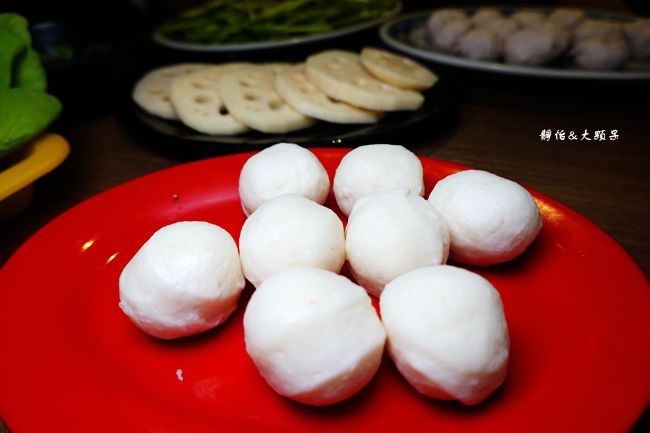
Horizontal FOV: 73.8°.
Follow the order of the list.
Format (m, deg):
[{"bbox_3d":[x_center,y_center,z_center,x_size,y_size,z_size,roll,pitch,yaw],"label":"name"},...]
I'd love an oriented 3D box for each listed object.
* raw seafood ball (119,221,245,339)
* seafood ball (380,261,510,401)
[{"bbox_3d":[-0.050,0.022,0.153,0.042,0.039,0.041,0,37,0],"label":"raw seafood ball"},{"bbox_3d":[0.035,0.035,0.129,0.038,0.039,0.038,0,38,0],"label":"seafood ball"}]

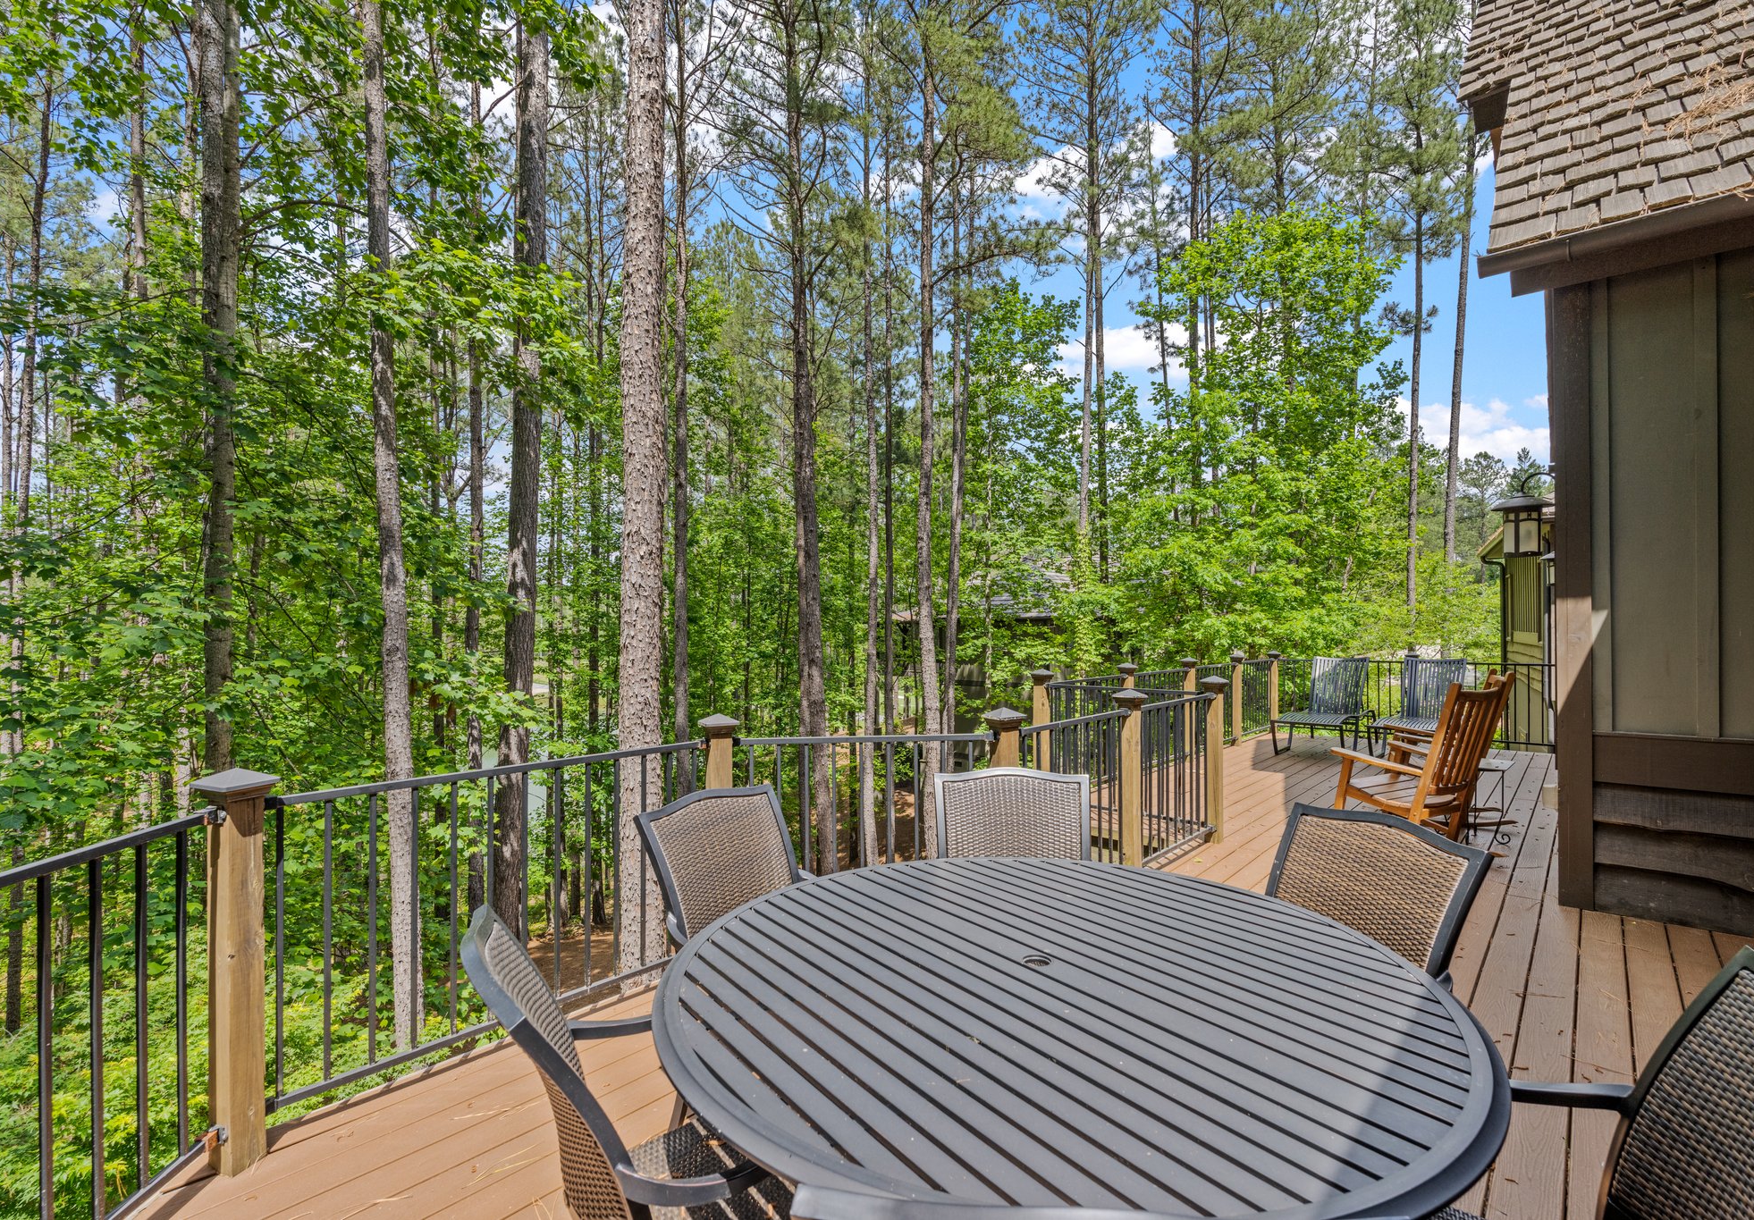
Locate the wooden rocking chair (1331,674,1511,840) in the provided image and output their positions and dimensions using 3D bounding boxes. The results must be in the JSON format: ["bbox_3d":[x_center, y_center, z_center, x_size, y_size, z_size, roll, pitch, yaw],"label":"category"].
[{"bbox_3d":[3.041,0.892,4.612,0.650,1.080,0.770,0,0,-29],"label":"wooden rocking chair"}]

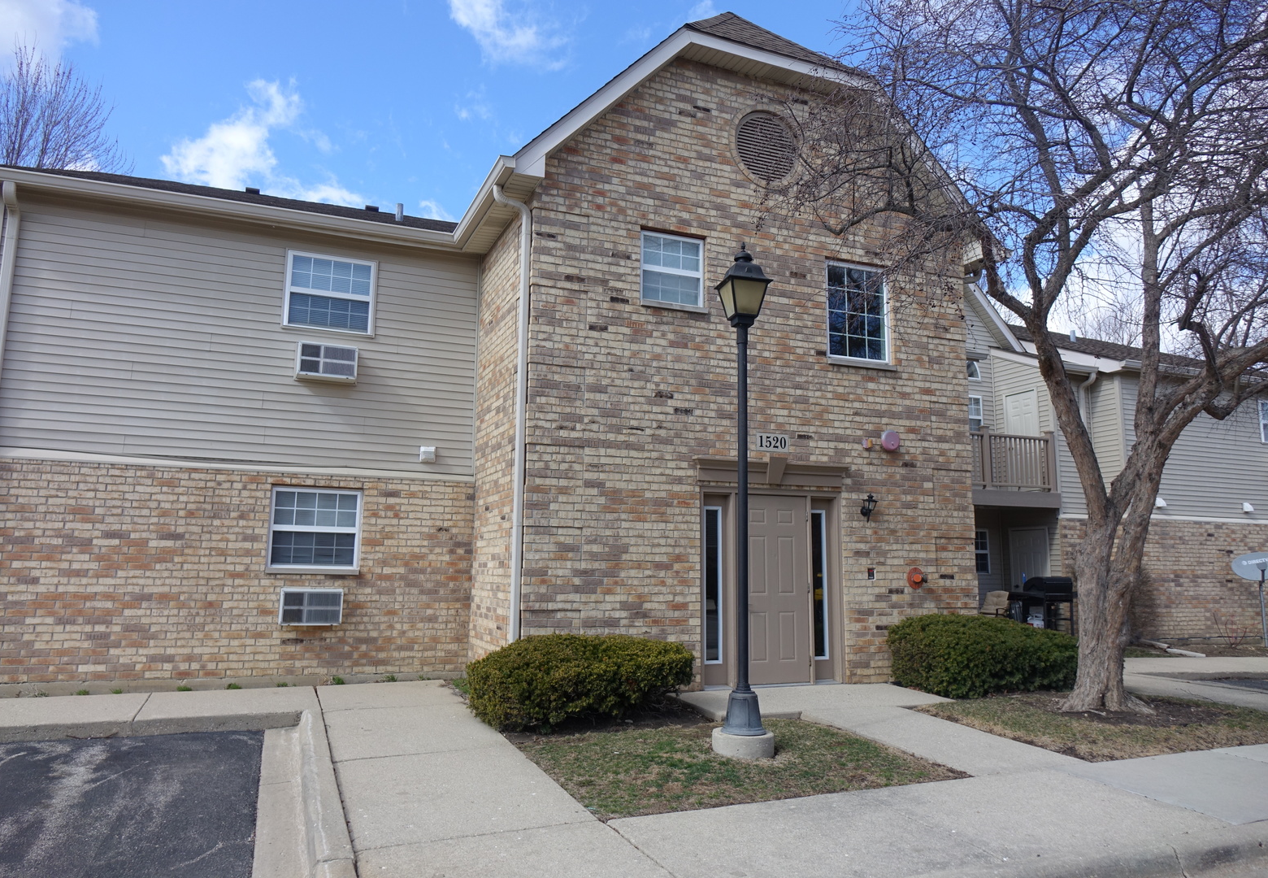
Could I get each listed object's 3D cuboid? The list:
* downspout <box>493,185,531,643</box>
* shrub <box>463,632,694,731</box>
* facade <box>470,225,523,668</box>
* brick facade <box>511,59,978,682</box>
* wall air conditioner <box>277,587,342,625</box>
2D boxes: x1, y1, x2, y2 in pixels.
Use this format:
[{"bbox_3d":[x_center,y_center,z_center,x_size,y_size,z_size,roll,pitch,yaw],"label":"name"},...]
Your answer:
[{"bbox_3d":[-1.284,-0.095,8.666,0.405,5.050,0.110,4,-10,-22],"label":"downspout"},{"bbox_3d":[-0.463,1.998,7.466,1.940,0.670,1.230,4,-10,-22],"label":"shrub"},{"bbox_3d":[-1.438,0.059,9.822,0.240,5.220,2.440,4,-10,-22],"label":"facade"},{"bbox_3d":[1.518,-0.779,9.946,5.650,6.940,0.250,4,-10,-22],"label":"brick facade"},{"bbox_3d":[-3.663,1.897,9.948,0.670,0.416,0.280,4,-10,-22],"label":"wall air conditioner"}]

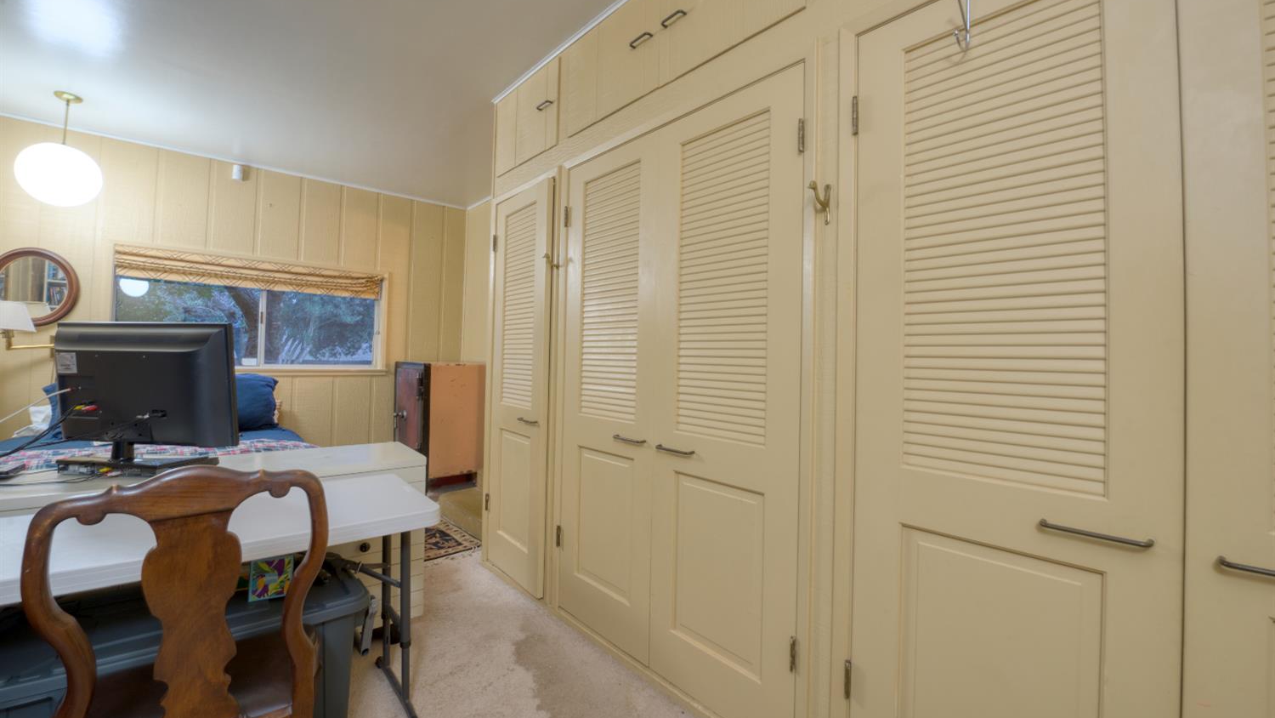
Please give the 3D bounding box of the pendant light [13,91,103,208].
[{"bbox_3d":[-3.251,-1.178,2.803,0.336,0.625,0.336,1,0,-43],"label":"pendant light"}]

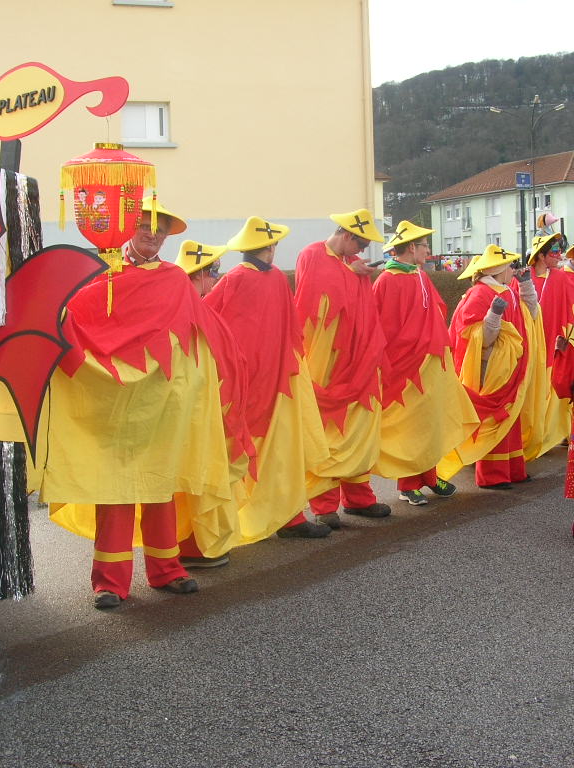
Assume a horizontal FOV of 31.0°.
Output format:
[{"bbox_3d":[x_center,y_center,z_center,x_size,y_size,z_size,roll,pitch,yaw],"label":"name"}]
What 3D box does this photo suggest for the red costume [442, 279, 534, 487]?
[{"bbox_3d":[1.323,-0.023,6.800,0.570,1.360,0.620,2,8,31],"label":"red costume"}]

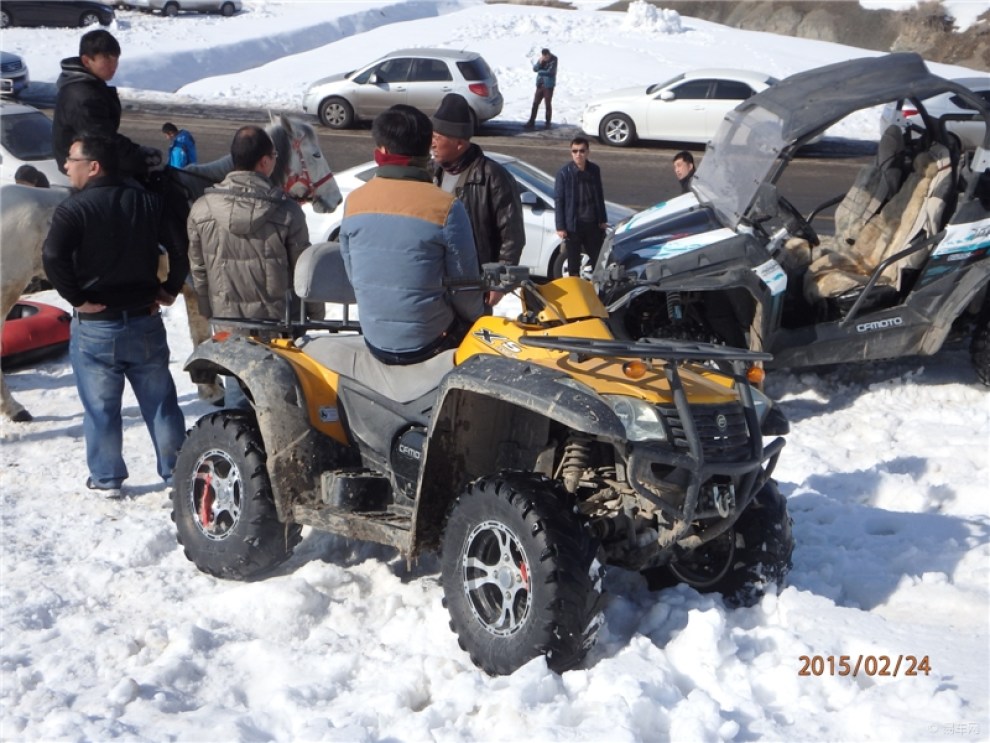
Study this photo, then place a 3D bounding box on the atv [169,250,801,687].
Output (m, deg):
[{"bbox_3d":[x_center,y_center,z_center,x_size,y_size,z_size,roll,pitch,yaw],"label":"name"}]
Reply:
[{"bbox_3d":[-0.107,0.225,4.407,2.280,1.310,1.170,9,6,42],"label":"atv"}]

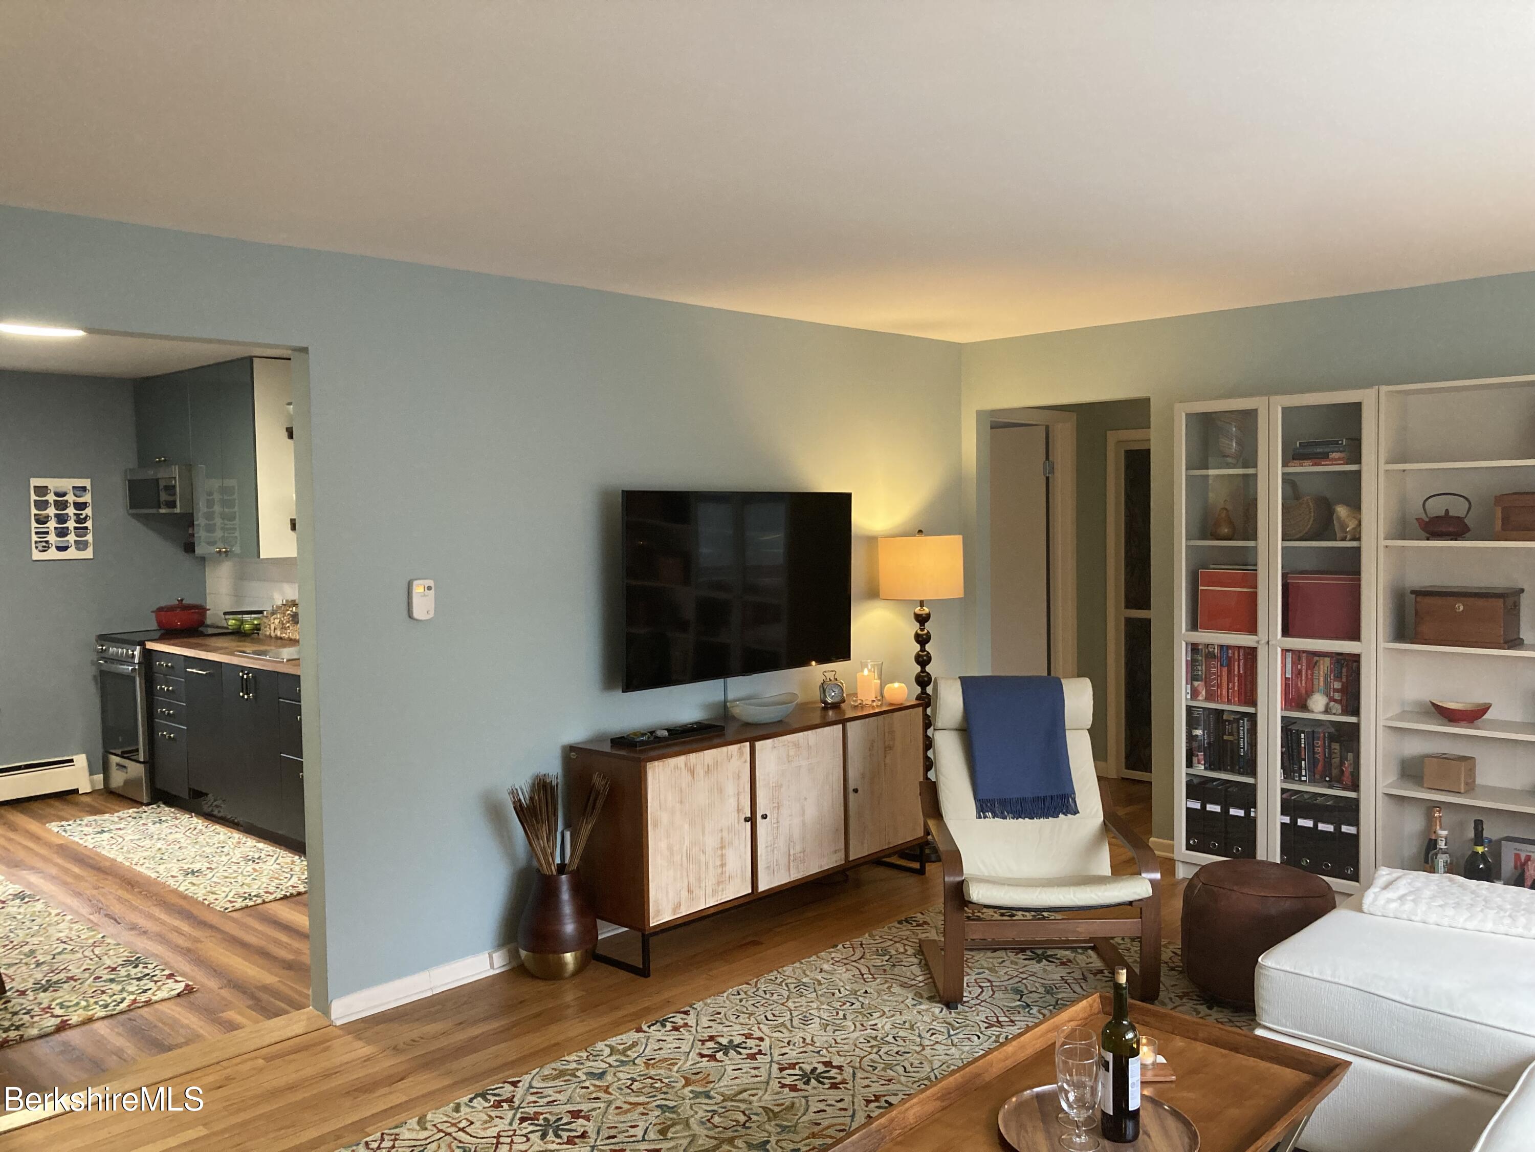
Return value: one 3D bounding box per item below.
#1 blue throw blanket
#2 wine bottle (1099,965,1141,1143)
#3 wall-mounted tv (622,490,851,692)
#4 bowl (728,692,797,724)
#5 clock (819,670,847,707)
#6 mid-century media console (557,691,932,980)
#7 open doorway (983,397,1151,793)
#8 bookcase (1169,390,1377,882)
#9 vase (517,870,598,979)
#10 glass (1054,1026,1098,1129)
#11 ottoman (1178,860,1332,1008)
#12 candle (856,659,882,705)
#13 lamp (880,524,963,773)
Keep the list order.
[{"bbox_3d":[0.904,0.609,4.502,0.385,0.495,0.310,-1,3,-2],"label":"blue throw blanket"},{"bbox_3d":[0.688,0.922,2.411,0.074,0.329,0.074,0,3,16],"label":"wine bottle"},{"bbox_3d":[-0.091,0.031,4.986,0.060,0.731,1.268,2,4,44],"label":"wall-mounted tv"},{"bbox_3d":[-0.008,0.525,4.917,0.325,0.100,0.200,-3,4,-33],"label":"bowl"},{"bbox_3d":[0.279,0.477,5.271,0.090,0.150,0.075,-2,3,-23],"label":"clock"},{"bbox_3d":[-0.008,0.951,4.909,0.385,0.752,1.570,2,4,45],"label":"mid-century media console"},{"bbox_3d":[1.442,0.221,5.984,0.935,2.075,0.130,2,4,44],"label":"open doorway"},{"bbox_3d":[2.107,0.286,5.057,0.800,2.020,0.300,2,4,44],"label":"bookcase"},{"bbox_3d":[-0.729,1.204,4.325,0.279,0.367,0.279,-1,3,0],"label":"vase"},{"bbox_3d":[0.614,0.994,2.457,0.083,0.172,0.083,-1,3,0],"label":"glass"},{"bbox_3d":[1.604,1.151,4.046,0.485,0.400,0.485,2,4,44],"label":"ottoman"},{"bbox_3d":[0.430,0.454,5.331,0.105,0.185,0.105,-1,3,0],"label":"candle"},{"bbox_3d":[0.714,0.532,5.648,0.385,1.488,0.385,-1,3,0],"label":"lamp"}]

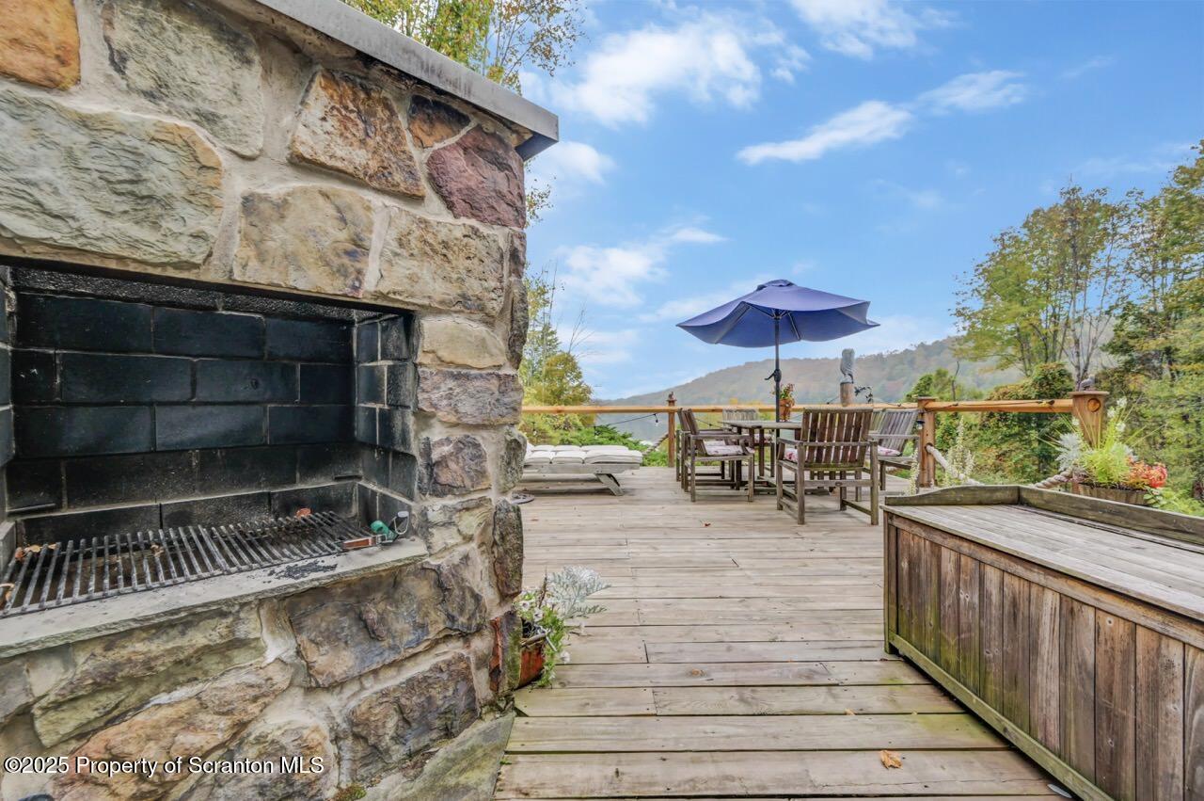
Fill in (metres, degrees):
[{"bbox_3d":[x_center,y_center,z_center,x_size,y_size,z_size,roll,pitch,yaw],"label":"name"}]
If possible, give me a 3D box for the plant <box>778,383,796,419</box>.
[{"bbox_3d":[2.190,0.020,5.580,0.250,0.450,0.250,0,-1,0],"label":"plant"}]

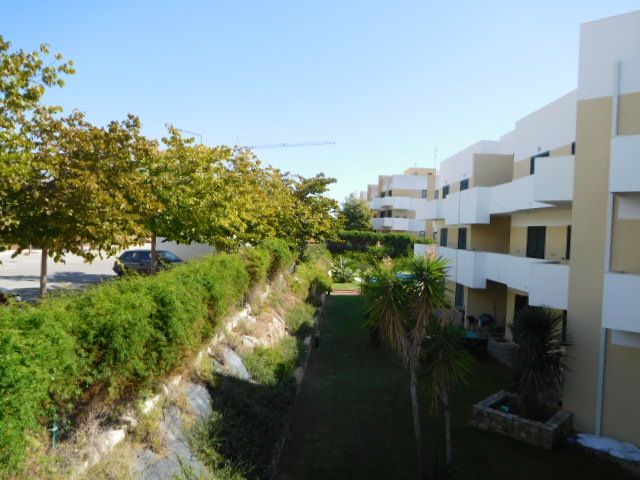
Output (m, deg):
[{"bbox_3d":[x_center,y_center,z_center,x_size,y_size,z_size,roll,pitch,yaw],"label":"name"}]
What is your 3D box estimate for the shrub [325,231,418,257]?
[{"bbox_3d":[6.120,0.929,48.027,11.500,2.900,1.500,2,1,0],"label":"shrub"}]

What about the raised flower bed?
[{"bbox_3d":[4.841,4.233,11.002,1.767,0.429,1.624,3,1,44],"label":"raised flower bed"}]

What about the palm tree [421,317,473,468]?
[{"bbox_3d":[2.452,2.956,8.960,1.020,2.930,1.020,2,1,0],"label":"palm tree"}]

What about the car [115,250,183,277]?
[{"bbox_3d":[-9.423,1.415,26.870,4.350,1.450,1.720,2,1,0],"label":"car"}]

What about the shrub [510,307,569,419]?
[{"bbox_3d":[5.197,2.901,10.944,1.300,2.600,1.300,2,1,0],"label":"shrub"}]

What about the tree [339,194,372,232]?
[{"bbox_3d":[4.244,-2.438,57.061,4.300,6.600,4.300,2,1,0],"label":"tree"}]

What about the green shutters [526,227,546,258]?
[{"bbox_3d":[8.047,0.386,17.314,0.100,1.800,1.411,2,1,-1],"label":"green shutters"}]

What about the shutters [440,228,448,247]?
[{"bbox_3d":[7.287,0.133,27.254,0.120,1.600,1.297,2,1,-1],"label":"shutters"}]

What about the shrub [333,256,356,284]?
[{"bbox_3d":[2.136,2.571,40.290,2.050,2.200,2.050,2,1,0],"label":"shrub"}]

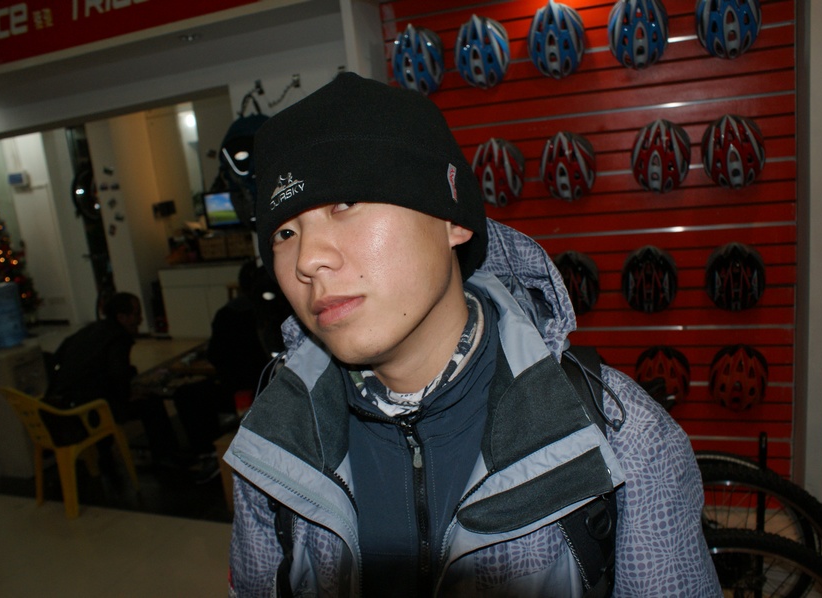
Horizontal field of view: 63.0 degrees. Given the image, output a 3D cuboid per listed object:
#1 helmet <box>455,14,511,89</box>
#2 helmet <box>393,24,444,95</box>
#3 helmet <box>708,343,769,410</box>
[{"bbox_3d":[0.285,-1.000,2.727,0.216,0.282,0.165,-2,24,19],"label":"helmet"},{"bbox_3d":[0.024,-0.997,2.815,0.216,0.282,0.165,-2,24,19],"label":"helmet"},{"bbox_3d":[1.266,0.303,2.593,0.213,0.270,0.160,-2,13,20],"label":"helmet"}]

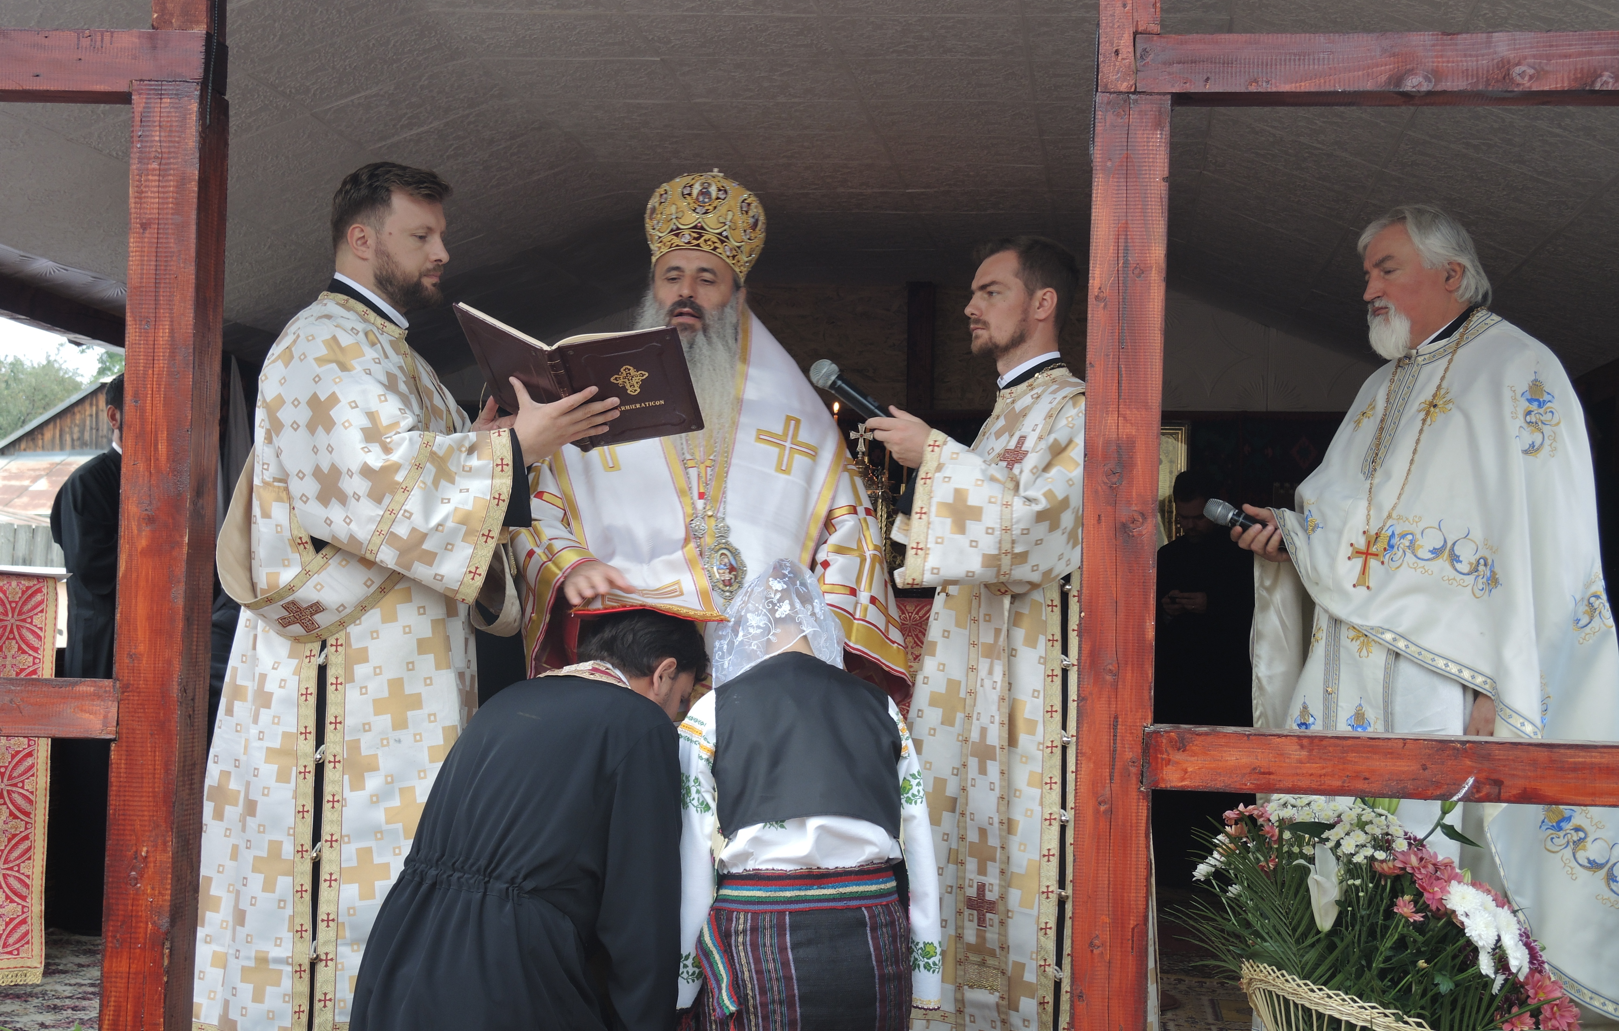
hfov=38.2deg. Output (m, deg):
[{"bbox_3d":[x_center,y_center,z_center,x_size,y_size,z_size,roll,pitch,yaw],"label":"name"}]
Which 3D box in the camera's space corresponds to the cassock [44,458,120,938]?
[{"bbox_3d":[-1.948,0.498,6.750,0.520,1.430,0.380,2,-1,-30],"label":"cassock"}]

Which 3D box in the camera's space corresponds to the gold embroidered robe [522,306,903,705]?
[{"bbox_3d":[-0.170,0.370,4.300,0.740,1.500,0.550,2,-1,6],"label":"gold embroidered robe"}]

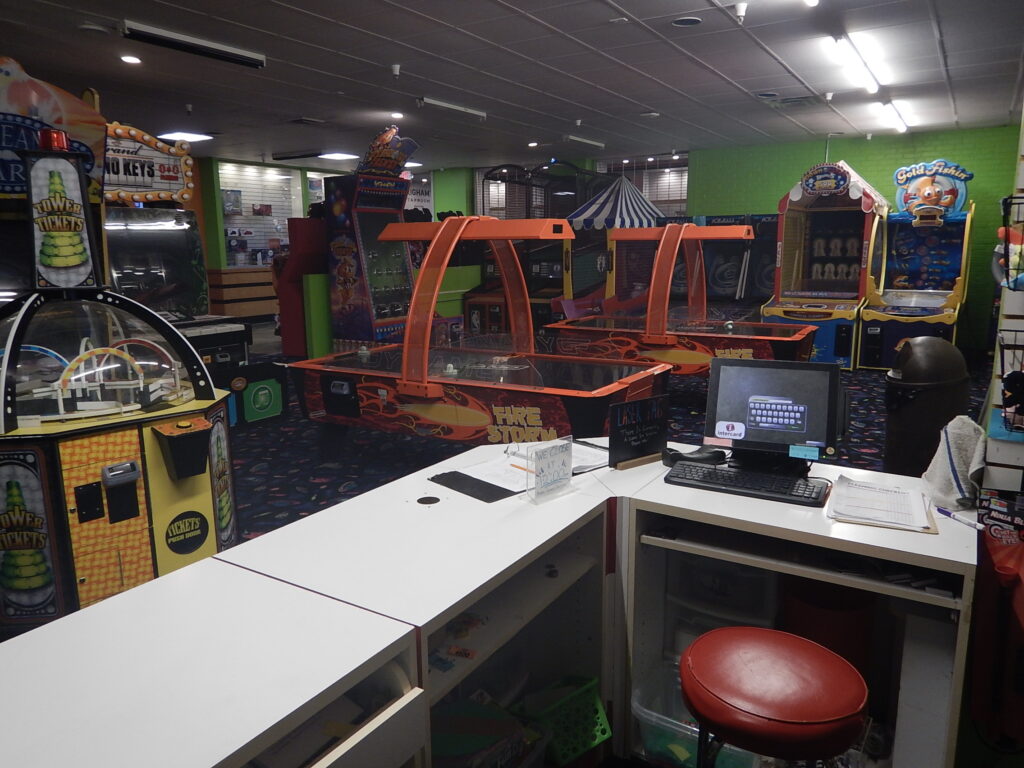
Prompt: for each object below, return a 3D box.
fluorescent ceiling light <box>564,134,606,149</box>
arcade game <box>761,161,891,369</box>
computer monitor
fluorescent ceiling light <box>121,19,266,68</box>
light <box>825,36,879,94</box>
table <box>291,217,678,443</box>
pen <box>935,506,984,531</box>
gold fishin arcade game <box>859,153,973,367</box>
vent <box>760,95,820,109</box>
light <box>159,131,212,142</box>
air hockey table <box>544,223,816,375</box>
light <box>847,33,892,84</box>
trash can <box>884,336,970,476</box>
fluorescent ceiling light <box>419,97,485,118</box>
[{"bbox_3d":[1.141,-3.721,10.992,0.130,0.100,1.260,6,13,32],"label":"fluorescent ceiling light"},{"bbox_3d":[4.429,-1.728,10.008,1.210,2.750,2.000,6,13,32],"label":"arcade game"},{"bbox_3d":[0.792,0.101,2.160,0.380,0.355,0.240,3,11,19],"label":"computer monitor"},{"bbox_3d":[-2.465,-2.627,5.545,0.120,0.110,1.210,7,13,32],"label":"fluorescent ceiling light"},{"bbox_3d":[3.190,-2.866,6.434,0.200,0.110,2.360,6,13,32],"label":"light"},{"bbox_3d":[-0.271,-0.271,5.114,2.520,1.830,1.320,6,13,31],"label":"table"},{"bbox_3d":[1.191,0.358,1.884,0.012,0.012,0.132,-6,13,-25],"label":"pen"},{"bbox_3d":[5.158,-1.514,9.020,1.020,2.540,1.500,7,13,32],"label":"gold fishin arcade game"},{"bbox_3d":[3.292,-3.276,8.291,0.600,0.060,0.550,6,13,32],"label":"vent"},{"bbox_3d":[-4.893,-3.678,10.631,0.600,0.060,0.590,7,13,32],"label":"light"},{"bbox_3d":[1.733,-0.744,7.418,2.520,1.840,1.320,6,13,31],"label":"air hockey table"},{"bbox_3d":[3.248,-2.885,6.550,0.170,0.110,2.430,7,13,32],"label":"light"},{"bbox_3d":[2.766,0.172,4.752,0.490,0.970,0.490,3,12,17],"label":"trash can"},{"bbox_3d":[-0.689,-3.209,8.325,0.110,0.100,1.210,7,13,32],"label":"fluorescent ceiling light"}]

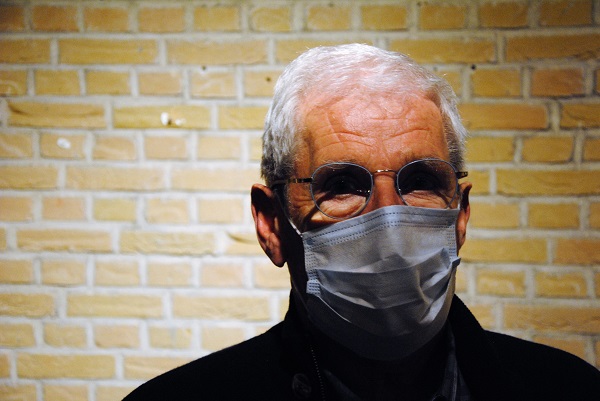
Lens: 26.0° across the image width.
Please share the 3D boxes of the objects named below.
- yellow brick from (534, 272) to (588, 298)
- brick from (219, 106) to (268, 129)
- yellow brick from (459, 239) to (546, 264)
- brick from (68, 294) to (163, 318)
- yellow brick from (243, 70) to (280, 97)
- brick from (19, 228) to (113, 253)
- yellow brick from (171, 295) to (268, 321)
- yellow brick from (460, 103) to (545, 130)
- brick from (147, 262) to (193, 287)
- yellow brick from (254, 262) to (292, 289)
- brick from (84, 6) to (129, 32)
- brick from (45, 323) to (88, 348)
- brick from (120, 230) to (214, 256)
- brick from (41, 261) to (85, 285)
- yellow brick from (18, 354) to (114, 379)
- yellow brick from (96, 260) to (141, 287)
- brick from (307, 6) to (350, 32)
[{"bbox_3d":[0.508,0.157,2.546,0.097,0.050,0.120,1,6,10],"label":"yellow brick"},{"bbox_3d":[-0.057,-0.181,2.793,0.217,0.054,0.105,1,7,10],"label":"brick"},{"bbox_3d":[0.409,0.099,2.745,0.217,0.054,0.105,1,7,10],"label":"yellow brick"},{"bbox_3d":[-0.397,0.226,2.908,0.215,0.054,0.103,1,8,9],"label":"brick"},{"bbox_3d":[-0.053,-0.233,2.604,0.092,0.050,0.120,1,6,10],"label":"yellow brick"},{"bbox_3d":[-0.510,0.084,2.912,0.214,0.053,0.103,1,6,10],"label":"brick"},{"bbox_3d":[-0.161,0.227,2.863,0.214,0.054,0.103,1,6,10],"label":"yellow brick"},{"bbox_3d":[0.409,-0.178,2.724,0.215,0.055,0.103,1,8,9],"label":"yellow brick"},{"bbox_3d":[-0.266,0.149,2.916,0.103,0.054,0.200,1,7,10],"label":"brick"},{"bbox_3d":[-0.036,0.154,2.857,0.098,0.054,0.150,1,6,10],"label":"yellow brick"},{"bbox_3d":[-0.396,-0.400,2.883,0.100,0.054,0.215,1,8,9],"label":"brick"},{"bbox_3d":[-0.471,0.271,2.728,0.093,0.052,0.120,1,6,10],"label":"brick"},{"bbox_3d":[-0.279,0.088,2.870,0.213,0.054,0.103,1,6,10],"label":"brick"},{"bbox_3d":[-0.473,0.143,2.715,0.097,0.052,0.120,1,6,10],"label":"brick"},{"bbox_3d":[-0.472,0.336,2.724,0.206,0.050,0.100,1,6,10],"label":"yellow brick"},{"bbox_3d":[-0.382,0.146,2.953,0.102,0.056,0.215,1,8,9],"label":"yellow brick"},{"bbox_3d":[0.065,-0.357,2.571,0.091,0.048,0.120,1,6,10],"label":"brick"}]

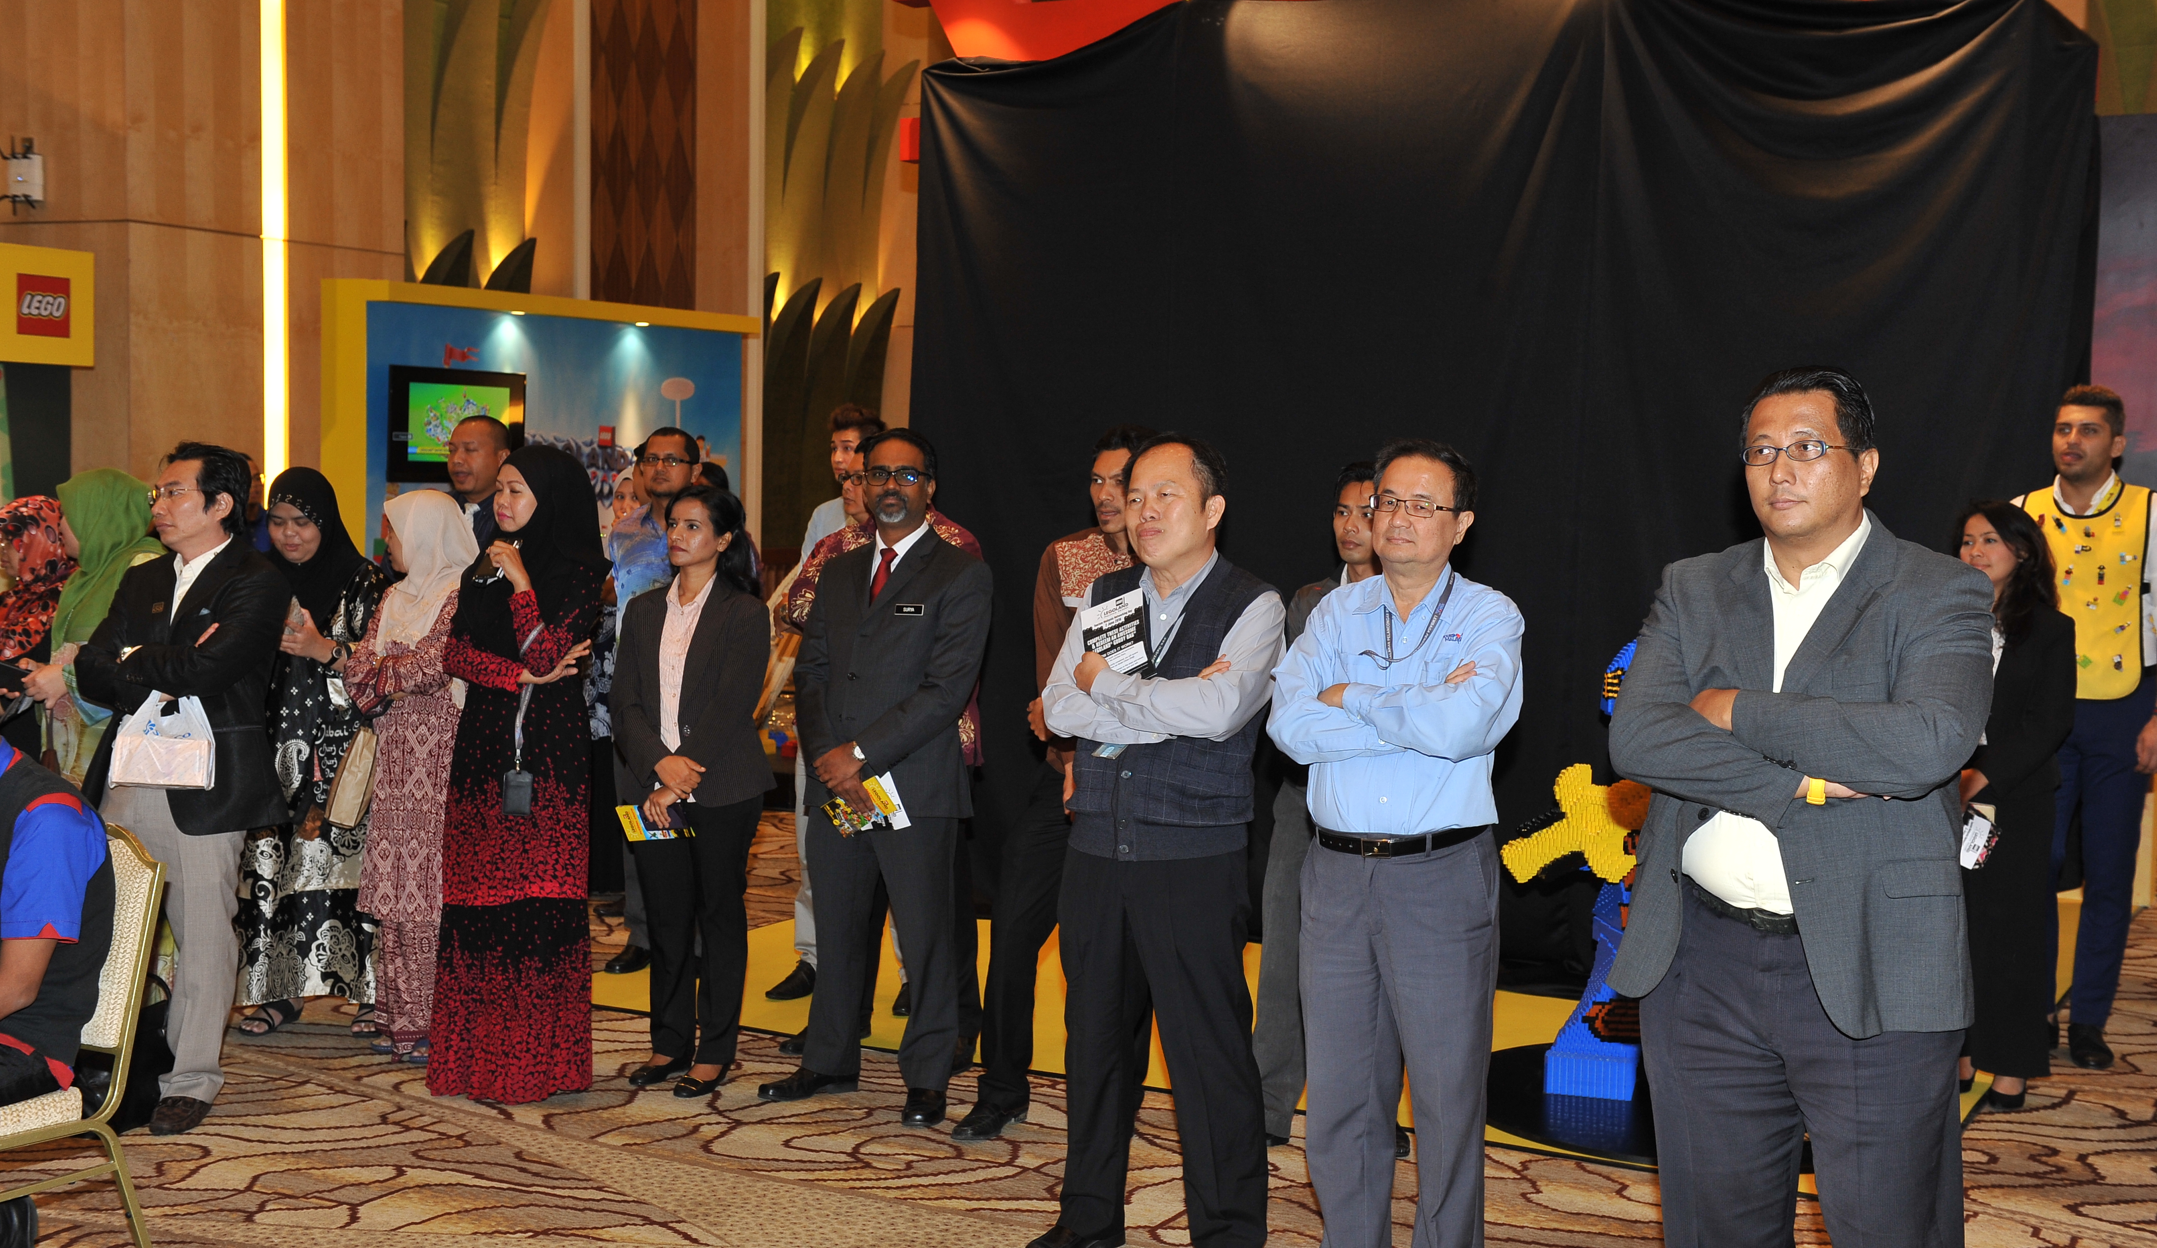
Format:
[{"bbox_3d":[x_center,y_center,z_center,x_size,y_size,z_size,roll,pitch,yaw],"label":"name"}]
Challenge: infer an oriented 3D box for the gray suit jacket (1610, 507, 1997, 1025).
[{"bbox_3d":[0.994,0.208,3.470,0.530,0.720,0.360,3,5,33],"label":"gray suit jacket"}]

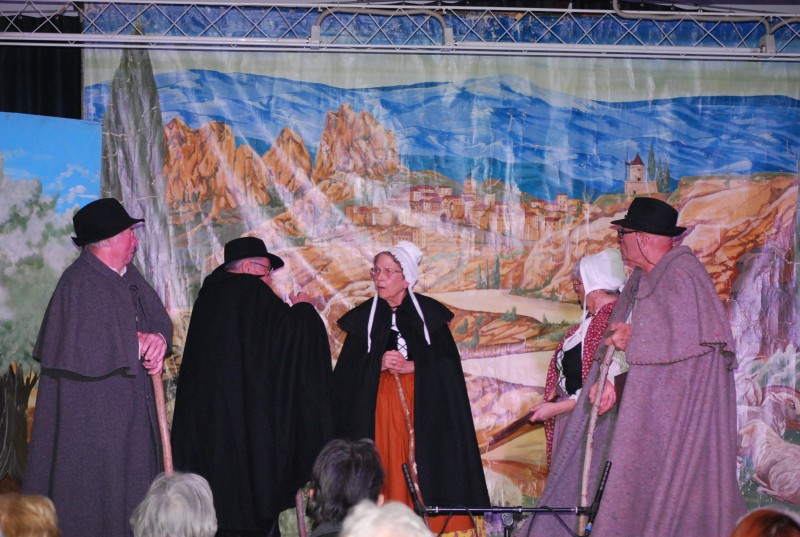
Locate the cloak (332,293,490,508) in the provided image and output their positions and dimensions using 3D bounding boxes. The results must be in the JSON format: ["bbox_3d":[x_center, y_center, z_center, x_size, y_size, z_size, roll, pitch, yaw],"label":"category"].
[{"bbox_3d":[0.029,0.614,9.950,0.760,1.020,0.500,0,0,7],"label":"cloak"}]

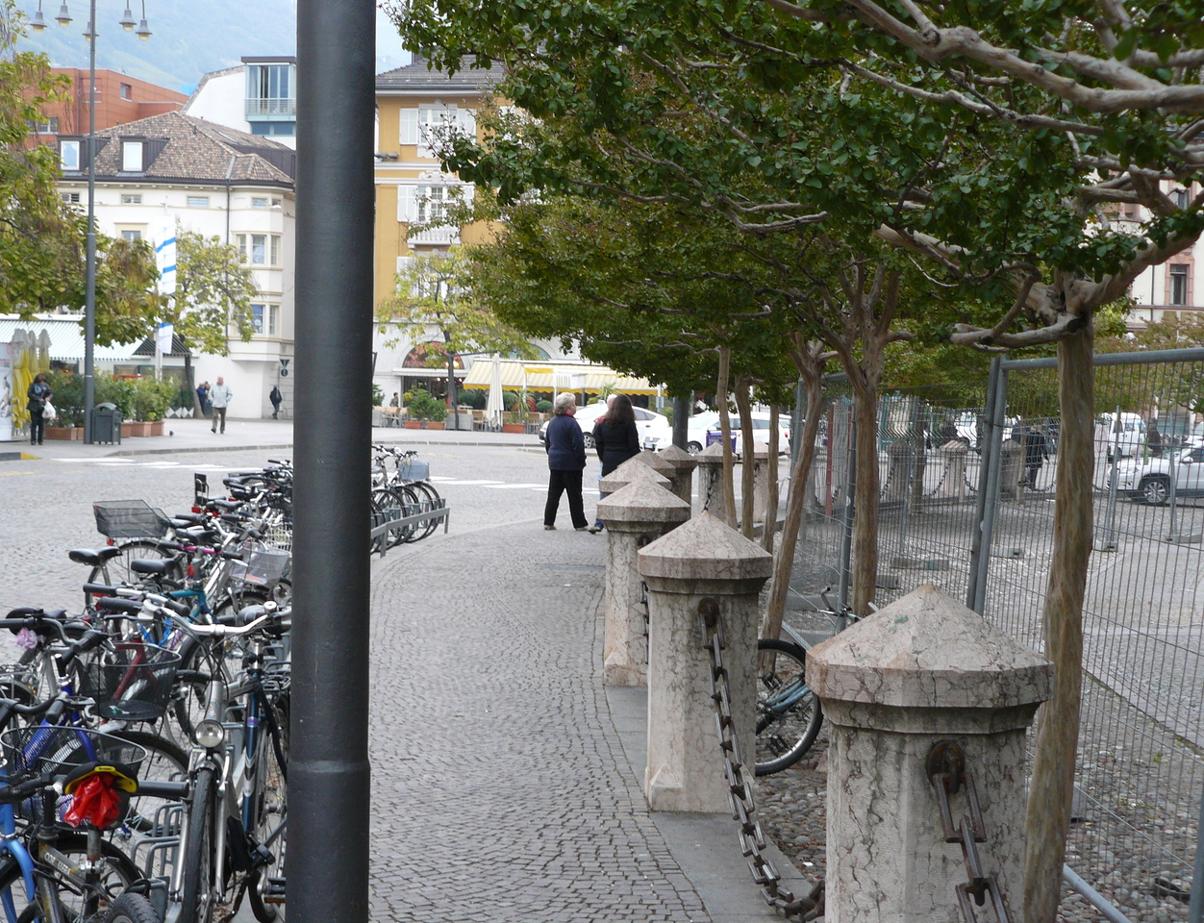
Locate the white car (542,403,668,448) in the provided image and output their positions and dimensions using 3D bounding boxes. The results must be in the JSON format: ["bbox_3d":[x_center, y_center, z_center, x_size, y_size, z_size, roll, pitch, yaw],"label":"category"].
[{"bbox_3d":[0.081,-1.193,75.500,4.450,1.490,1.740,0,2,-33],"label":"white car"}]

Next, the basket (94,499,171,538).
[{"bbox_3d":[-3.005,0.371,14.300,0.420,0.200,0.320,-1,6,-21],"label":"basket"}]

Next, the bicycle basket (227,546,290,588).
[{"bbox_3d":[-1.622,0.503,10.600,0.340,0.200,0.270,0,2,-45],"label":"bicycle basket"}]

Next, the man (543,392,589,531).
[{"bbox_3d":[-0.433,0.006,26.900,0.460,1.640,0.520,-1,4,-45],"label":"man"}]

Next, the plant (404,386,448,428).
[{"bbox_3d":[-7.641,-2.290,97.000,1.800,1.820,1.000,1,2,0],"label":"plant"}]

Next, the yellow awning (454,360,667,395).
[{"bbox_3d":[-1.662,-3.660,98.000,9.000,1.400,2.100,2,2,11],"label":"yellow awning"}]

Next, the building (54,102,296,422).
[{"bbox_3d":[-23.131,-10.362,121.500,14.000,16.200,13.000,1,3,2],"label":"building"}]

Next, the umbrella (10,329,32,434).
[{"bbox_3d":[-15.245,-2.095,58.800,0.560,2.750,0.560,1,2,0],"label":"umbrella"}]

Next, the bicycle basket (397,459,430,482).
[{"bbox_3d":[-2.137,0.099,25.600,0.300,0.220,0.340,2,2,17],"label":"bicycle basket"}]

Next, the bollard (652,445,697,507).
[{"bbox_3d":[0.810,0.391,25.616,0.540,1.167,0.540,2,2,8],"label":"bollard"}]

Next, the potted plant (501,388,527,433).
[{"bbox_3d":[-3.614,-2.073,92.000,1.100,1.820,0.950,2,2,11],"label":"potted plant"}]

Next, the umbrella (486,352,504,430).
[{"bbox_3d":[-4.186,-2.800,88.500,0.620,3.000,0.620,1,2,0],"label":"umbrella"}]

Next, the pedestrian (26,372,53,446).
[{"bbox_3d":[-12.735,-1.171,50.800,0.550,1.640,0.400,1,2,-20],"label":"pedestrian"}]

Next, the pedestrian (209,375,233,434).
[{"bbox_3d":[-11.418,-1.697,67.000,0.620,1.740,0.450,1,3,3],"label":"pedestrian"}]

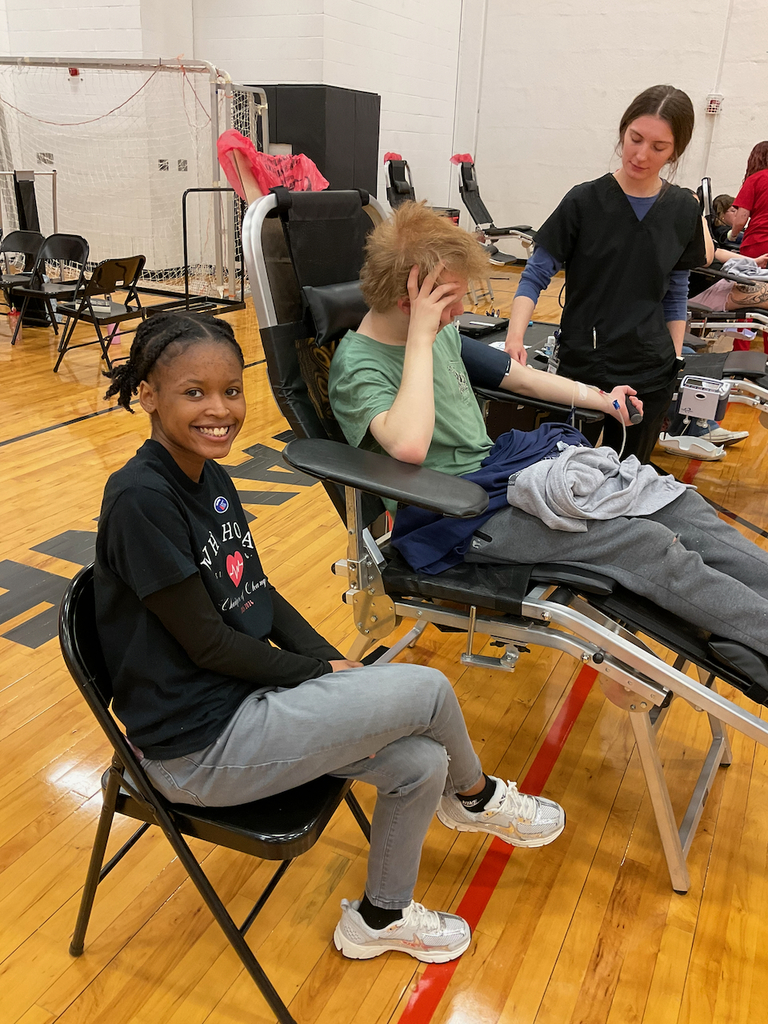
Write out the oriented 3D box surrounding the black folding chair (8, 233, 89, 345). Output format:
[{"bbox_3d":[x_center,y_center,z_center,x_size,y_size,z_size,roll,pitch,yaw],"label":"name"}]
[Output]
[{"bbox_3d":[-2.449,-1.623,6.327,0.470,0.755,0.510,11,24,20],"label":"black folding chair"}]

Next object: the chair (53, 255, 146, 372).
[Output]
[{"bbox_3d":[-1.856,-1.298,5.613,0.510,0.755,0.470,13,25,24],"label":"chair"}]

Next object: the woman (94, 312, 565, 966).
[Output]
[{"bbox_3d":[-0.089,0.284,1.481,0.810,1.210,0.470,12,24,20],"label":"woman"}]

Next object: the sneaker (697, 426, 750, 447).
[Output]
[{"bbox_3d":[1.866,-0.405,4.730,0.285,0.115,0.105,-2,23,1],"label":"sneaker"}]

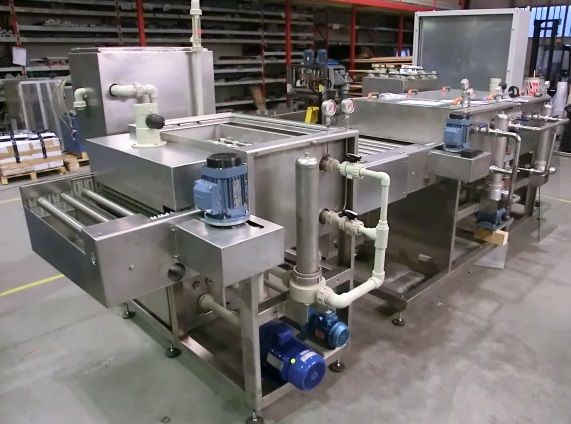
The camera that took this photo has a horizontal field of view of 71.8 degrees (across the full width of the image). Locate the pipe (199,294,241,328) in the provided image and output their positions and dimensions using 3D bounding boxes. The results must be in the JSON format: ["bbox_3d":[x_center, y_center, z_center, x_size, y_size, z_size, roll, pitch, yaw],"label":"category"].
[{"bbox_3d":[-0.358,0.568,2.253,0.067,0.071,0.350,-18,26,-42],"label":"pipe"}]

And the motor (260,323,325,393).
[{"bbox_3d":[0.029,0.716,1.965,0.169,0.235,0.300,-18,26,-42],"label":"motor"}]

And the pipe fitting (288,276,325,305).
[{"bbox_3d":[0.087,0.325,1.654,0.140,0.087,0.139,-18,26,-42],"label":"pipe fitting"}]

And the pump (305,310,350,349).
[{"bbox_3d":[0.247,0.640,2.189,0.124,0.188,0.197,-18,26,-42],"label":"pump"}]

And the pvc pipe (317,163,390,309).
[{"bbox_3d":[0.239,0.089,1.625,0.314,0.494,0.226,-18,26,-42],"label":"pvc pipe"}]

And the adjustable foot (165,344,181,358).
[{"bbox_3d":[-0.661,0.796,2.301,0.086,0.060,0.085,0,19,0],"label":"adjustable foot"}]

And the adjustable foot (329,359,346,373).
[{"bbox_3d":[0.290,0.837,2.196,0.086,0.060,0.085,0,19,0],"label":"adjustable foot"}]

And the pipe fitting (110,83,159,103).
[{"bbox_3d":[-0.713,-0.551,1.846,0.057,0.086,0.418,-18,26,-42],"label":"pipe fitting"}]

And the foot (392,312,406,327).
[{"bbox_3d":[0.741,0.676,2.555,0.083,0.069,0.082,-18,26,-42],"label":"foot"}]

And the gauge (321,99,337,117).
[{"bbox_3d":[0.190,-0.458,1.727,0.067,0.071,0.032,-18,26,-42],"label":"gauge"}]

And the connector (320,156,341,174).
[{"bbox_3d":[0.199,-0.204,1.745,0.057,0.060,0.098,-18,26,-42],"label":"connector"}]

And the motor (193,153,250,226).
[{"bbox_3d":[-0.208,-0.076,1.314,0.160,0.215,0.183,14,23,39],"label":"motor"}]

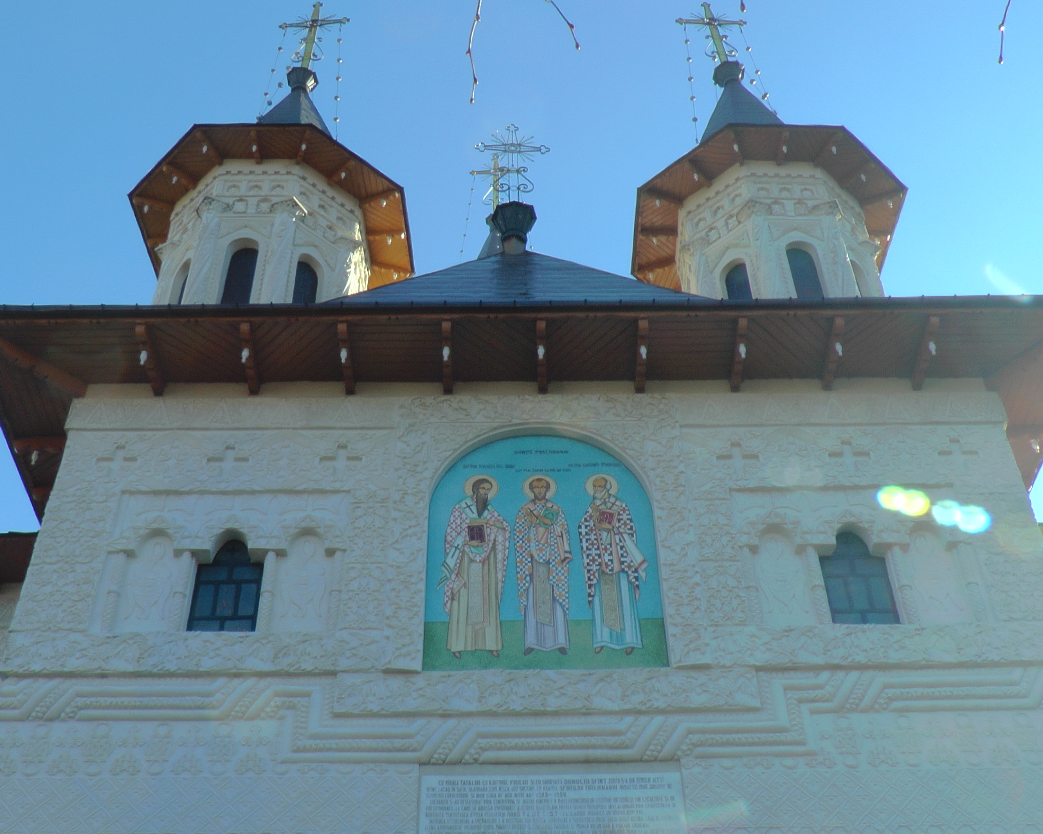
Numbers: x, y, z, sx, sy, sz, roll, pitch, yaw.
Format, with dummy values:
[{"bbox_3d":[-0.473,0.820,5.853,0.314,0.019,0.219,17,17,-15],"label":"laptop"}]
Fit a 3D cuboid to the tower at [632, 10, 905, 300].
[{"bbox_3d":[4.182,-4.554,21.810,4.500,11.200,4.500,0,-40,-1],"label":"tower"}]

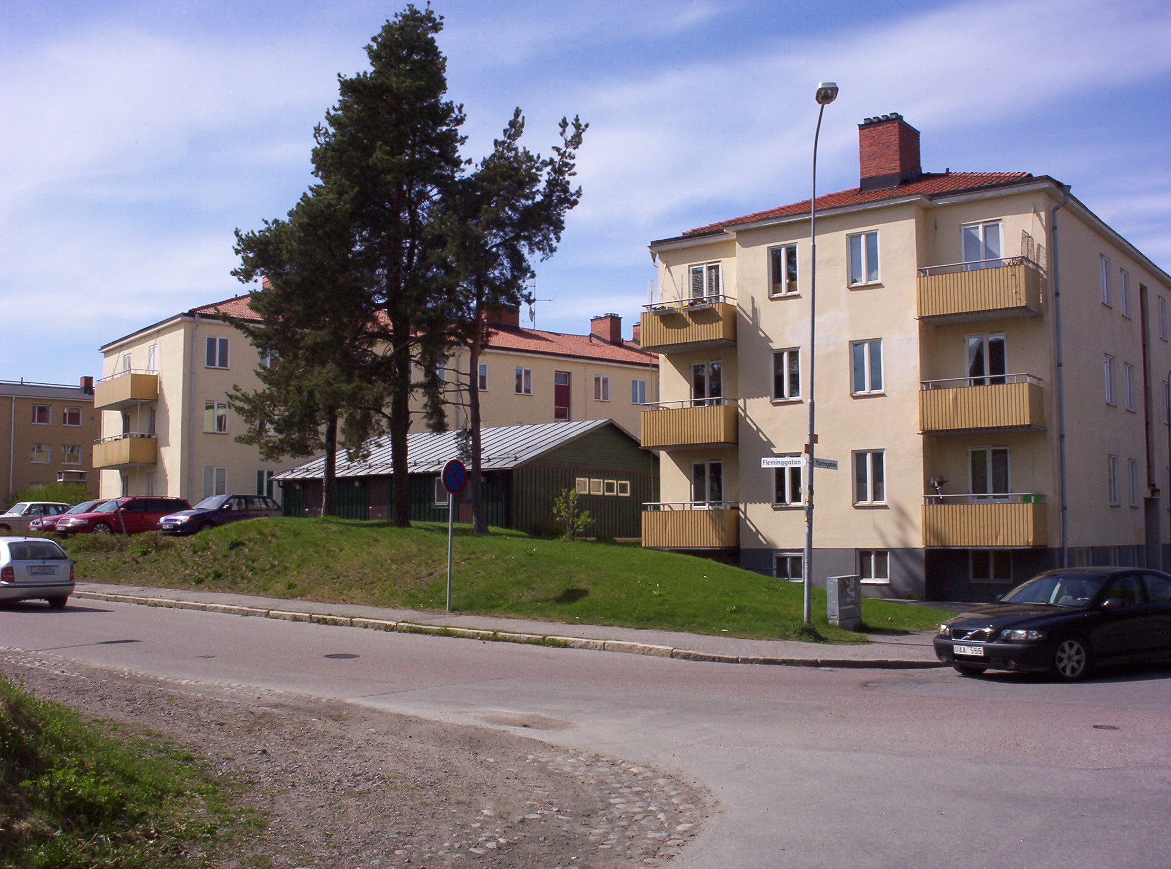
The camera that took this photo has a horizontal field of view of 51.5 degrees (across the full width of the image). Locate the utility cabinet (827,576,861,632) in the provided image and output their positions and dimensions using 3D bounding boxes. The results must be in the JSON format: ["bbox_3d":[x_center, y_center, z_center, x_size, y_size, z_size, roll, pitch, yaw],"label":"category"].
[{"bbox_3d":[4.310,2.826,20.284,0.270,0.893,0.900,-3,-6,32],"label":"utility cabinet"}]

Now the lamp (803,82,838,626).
[{"bbox_3d":[3.903,-1.363,20.126,0.330,9.124,0.800,3,-6,-30],"label":"lamp"}]

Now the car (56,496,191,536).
[{"bbox_3d":[-15.983,3.016,42.697,1.770,1.450,4.600,-3,-6,34],"label":"car"}]

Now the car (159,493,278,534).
[{"bbox_3d":[-12.617,2.806,42.113,1.690,1.470,4.350,-3,-6,30],"label":"car"}]

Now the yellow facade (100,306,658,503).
[{"bbox_3d":[-9.126,0.615,62.763,27.000,9.500,11.000,4,-6,-37],"label":"yellow facade"}]

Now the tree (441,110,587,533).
[{"bbox_3d":[-1.684,-2.751,28.632,3.432,10.111,3.400,0,-5,0],"label":"tree"}]

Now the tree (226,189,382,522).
[{"bbox_3d":[-7.289,-2.246,31.800,4.052,8.955,3.900,0,-5,0],"label":"tree"}]

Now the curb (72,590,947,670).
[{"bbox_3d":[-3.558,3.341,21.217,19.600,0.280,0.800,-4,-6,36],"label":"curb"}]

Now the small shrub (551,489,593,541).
[{"bbox_3d":[-0.412,2.416,36.426,1.291,1.562,1.250,0,-5,0],"label":"small shrub"}]

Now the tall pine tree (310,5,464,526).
[{"bbox_3d":[-4.840,-4.243,29.660,3.756,12.945,3.700,0,-5,0],"label":"tall pine tree"}]

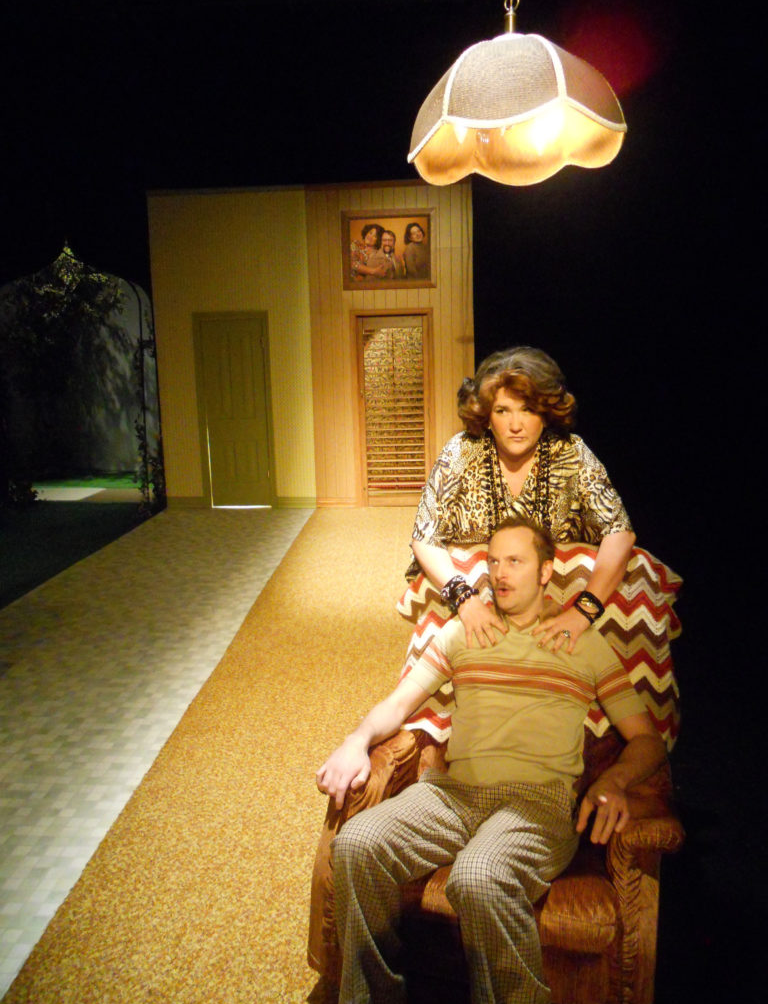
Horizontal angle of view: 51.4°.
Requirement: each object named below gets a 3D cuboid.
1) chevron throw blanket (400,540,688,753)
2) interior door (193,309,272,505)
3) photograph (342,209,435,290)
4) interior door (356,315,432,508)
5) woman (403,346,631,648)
[{"bbox_3d":[0.430,0.400,2.282,0.750,0.560,0.400,1,10,13],"label":"chevron throw blanket"},{"bbox_3d":[-1.544,-0.927,8.341,0.710,2.013,0.050,-1,10,3],"label":"interior door"},{"bbox_3d":[0.051,-2.519,7.973,0.940,0.764,0.040,-1,10,3],"label":"photograph"},{"bbox_3d":[0.097,-0.922,8.267,0.703,1.977,0.050,-1,10,3],"label":"interior door"},{"bbox_3d":[0.408,0.303,2.377,0.600,1.500,0.700,0,10,10],"label":"woman"}]

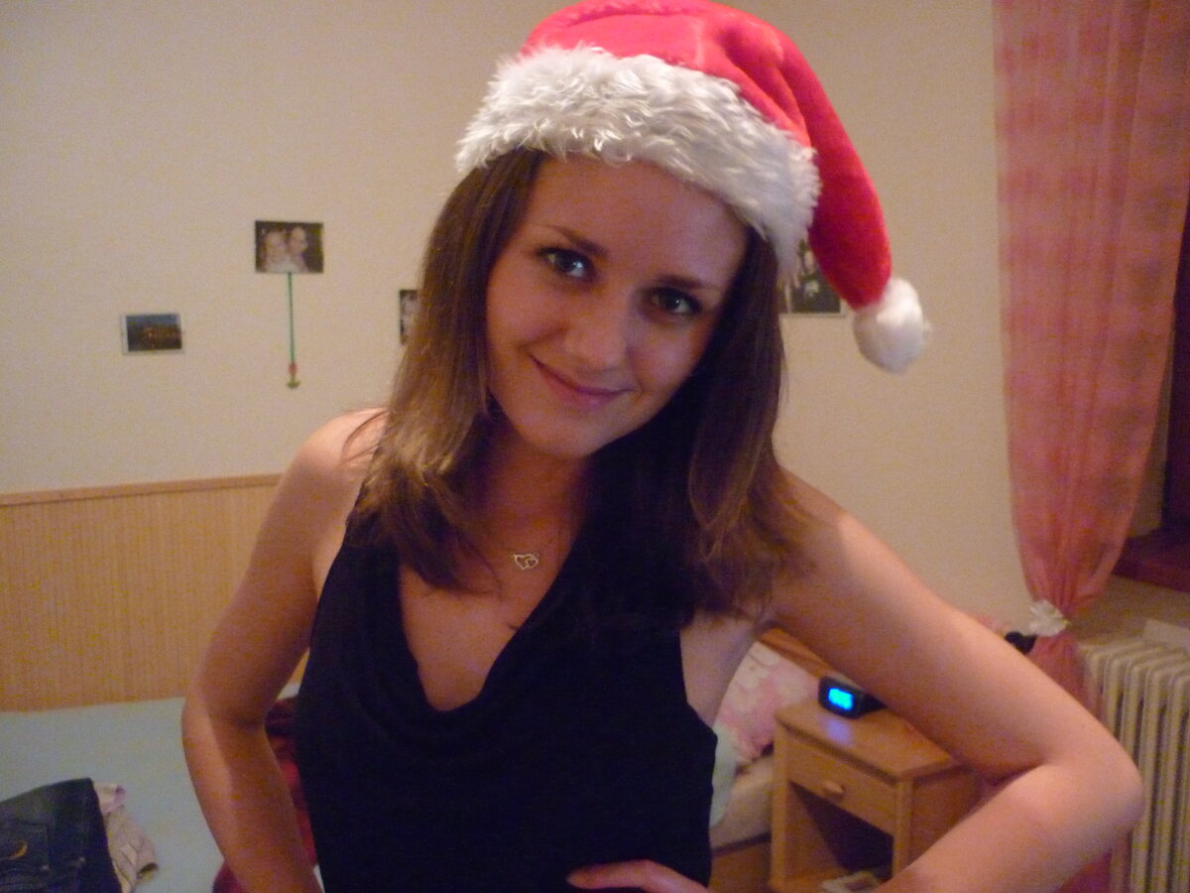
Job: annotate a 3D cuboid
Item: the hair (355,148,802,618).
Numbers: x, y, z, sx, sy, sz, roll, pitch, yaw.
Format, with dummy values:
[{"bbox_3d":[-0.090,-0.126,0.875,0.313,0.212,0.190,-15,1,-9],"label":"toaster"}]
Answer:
[{"bbox_3d":[0.014,-0.060,0.755,0.285,0.335,0.250,14,9,1],"label":"hair"}]

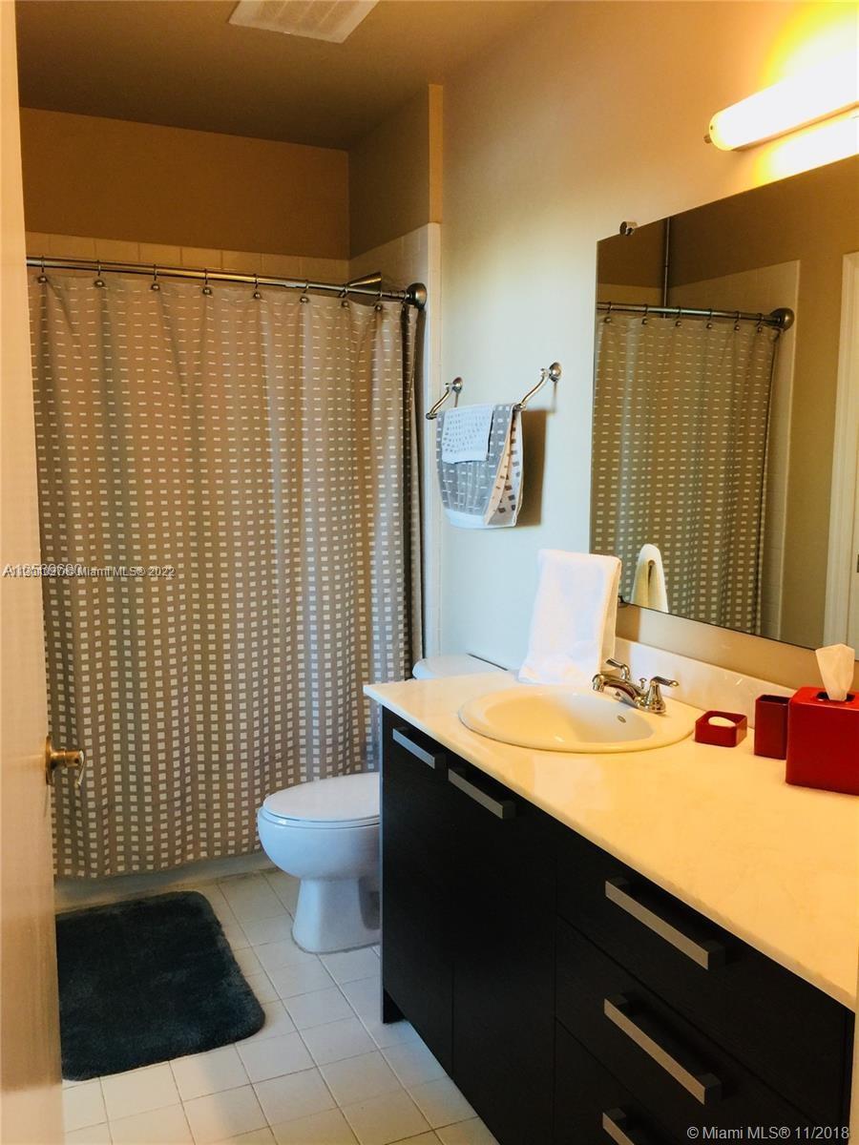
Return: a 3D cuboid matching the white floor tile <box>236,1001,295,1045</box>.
[{"bbox_3d":[-0.422,1.125,2.386,0.150,0.010,0.146,-3,8,-25],"label":"white floor tile"}]

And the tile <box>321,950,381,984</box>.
[{"bbox_3d":[-0.205,1.091,2.648,0.150,0.010,0.146,-3,8,-25],"label":"tile"}]

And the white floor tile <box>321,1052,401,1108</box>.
[{"bbox_3d":[-0.158,1.152,2.182,0.150,0.010,0.146,-3,8,-25],"label":"white floor tile"}]

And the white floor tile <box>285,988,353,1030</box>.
[{"bbox_3d":[-0.282,1.120,2.455,0.150,0.010,0.150,-3,7,-24],"label":"white floor tile"}]

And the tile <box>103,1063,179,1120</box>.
[{"bbox_3d":[-0.639,1.158,2.125,0.150,0.010,0.146,-3,8,-25],"label":"tile"}]

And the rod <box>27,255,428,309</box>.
[{"bbox_3d":[-0.713,-0.917,2.975,1.515,0.085,0.085,-3,7,-24],"label":"rod"}]

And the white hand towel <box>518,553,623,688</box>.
[{"bbox_3d":[0.354,0.105,2.397,0.191,0.319,0.123,4,8,29],"label":"white hand towel"}]

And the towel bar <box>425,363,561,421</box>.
[{"bbox_3d":[0.170,-0.542,2.891,0.118,0.140,0.660,-3,7,-24],"label":"towel bar"}]

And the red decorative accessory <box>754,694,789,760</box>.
[{"bbox_3d":[0.652,0.289,1.798,0.065,0.104,0.063,5,9,30],"label":"red decorative accessory"}]

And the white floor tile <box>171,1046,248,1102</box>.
[{"bbox_3d":[-0.500,1.149,2.191,0.150,0.010,0.150,-3,7,-24],"label":"white floor tile"}]

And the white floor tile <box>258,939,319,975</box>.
[{"bbox_3d":[-0.408,1.087,2.731,0.150,0.010,0.150,-3,7,-24],"label":"white floor tile"}]

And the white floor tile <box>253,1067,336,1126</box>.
[{"bbox_3d":[-0.297,1.160,2.118,0.150,0.010,0.146,-3,8,-25],"label":"white floor tile"}]

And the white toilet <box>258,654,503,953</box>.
[{"bbox_3d":[-0.142,0.684,2.874,0.757,0.755,0.445,-3,8,-25],"label":"white toilet"}]

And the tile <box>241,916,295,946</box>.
[{"bbox_3d":[-0.471,1.070,2.869,0.150,0.010,0.150,-3,7,-24],"label":"tile"}]

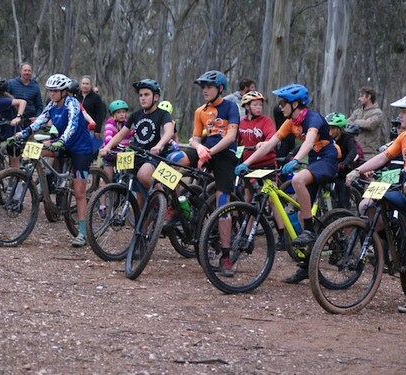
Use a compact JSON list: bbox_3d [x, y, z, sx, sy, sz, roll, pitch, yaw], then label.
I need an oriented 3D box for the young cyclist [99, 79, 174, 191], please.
[{"bbox_3d":[-0.603,-0.190,13.100,0.620,1.620,0.720,6,5,31],"label":"young cyclist"}]

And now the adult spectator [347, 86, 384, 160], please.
[{"bbox_3d":[1.944,-0.338,17.300,0.420,1.780,0.520,2,5,-38],"label":"adult spectator"}]

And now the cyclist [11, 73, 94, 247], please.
[{"bbox_3d":[-1.420,-0.260,13.400,0.580,1.620,0.710,5,5,27],"label":"cyclist"}]

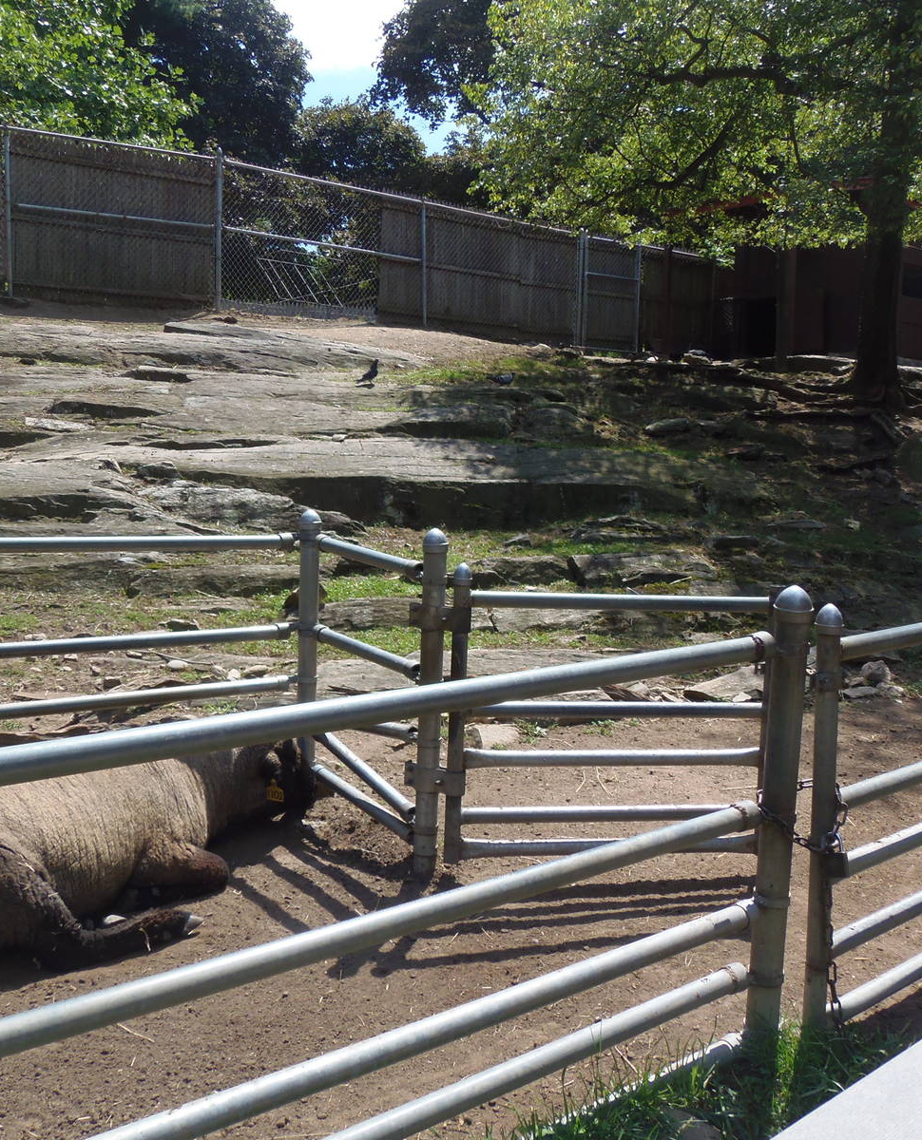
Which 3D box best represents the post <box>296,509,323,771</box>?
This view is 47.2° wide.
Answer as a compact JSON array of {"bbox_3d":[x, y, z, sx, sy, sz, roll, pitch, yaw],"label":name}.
[{"bbox_3d":[-0.601,0.344,4.120,0.081,1.158,0.081,-3,9,-37],"label":"post"}]

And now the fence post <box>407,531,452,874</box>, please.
[{"bbox_3d":[-0.104,0.457,3.542,0.081,1.192,0.081,-3,9,-37],"label":"fence post"}]

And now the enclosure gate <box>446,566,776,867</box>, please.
[{"bbox_3d":[0.506,0.474,3.490,1.107,0.968,0.060,1,7,-6],"label":"enclosure gate"}]

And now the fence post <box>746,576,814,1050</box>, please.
[{"bbox_3d":[0.710,0.557,2.363,0.081,1.052,0.081,-3,9,-37],"label":"fence post"}]

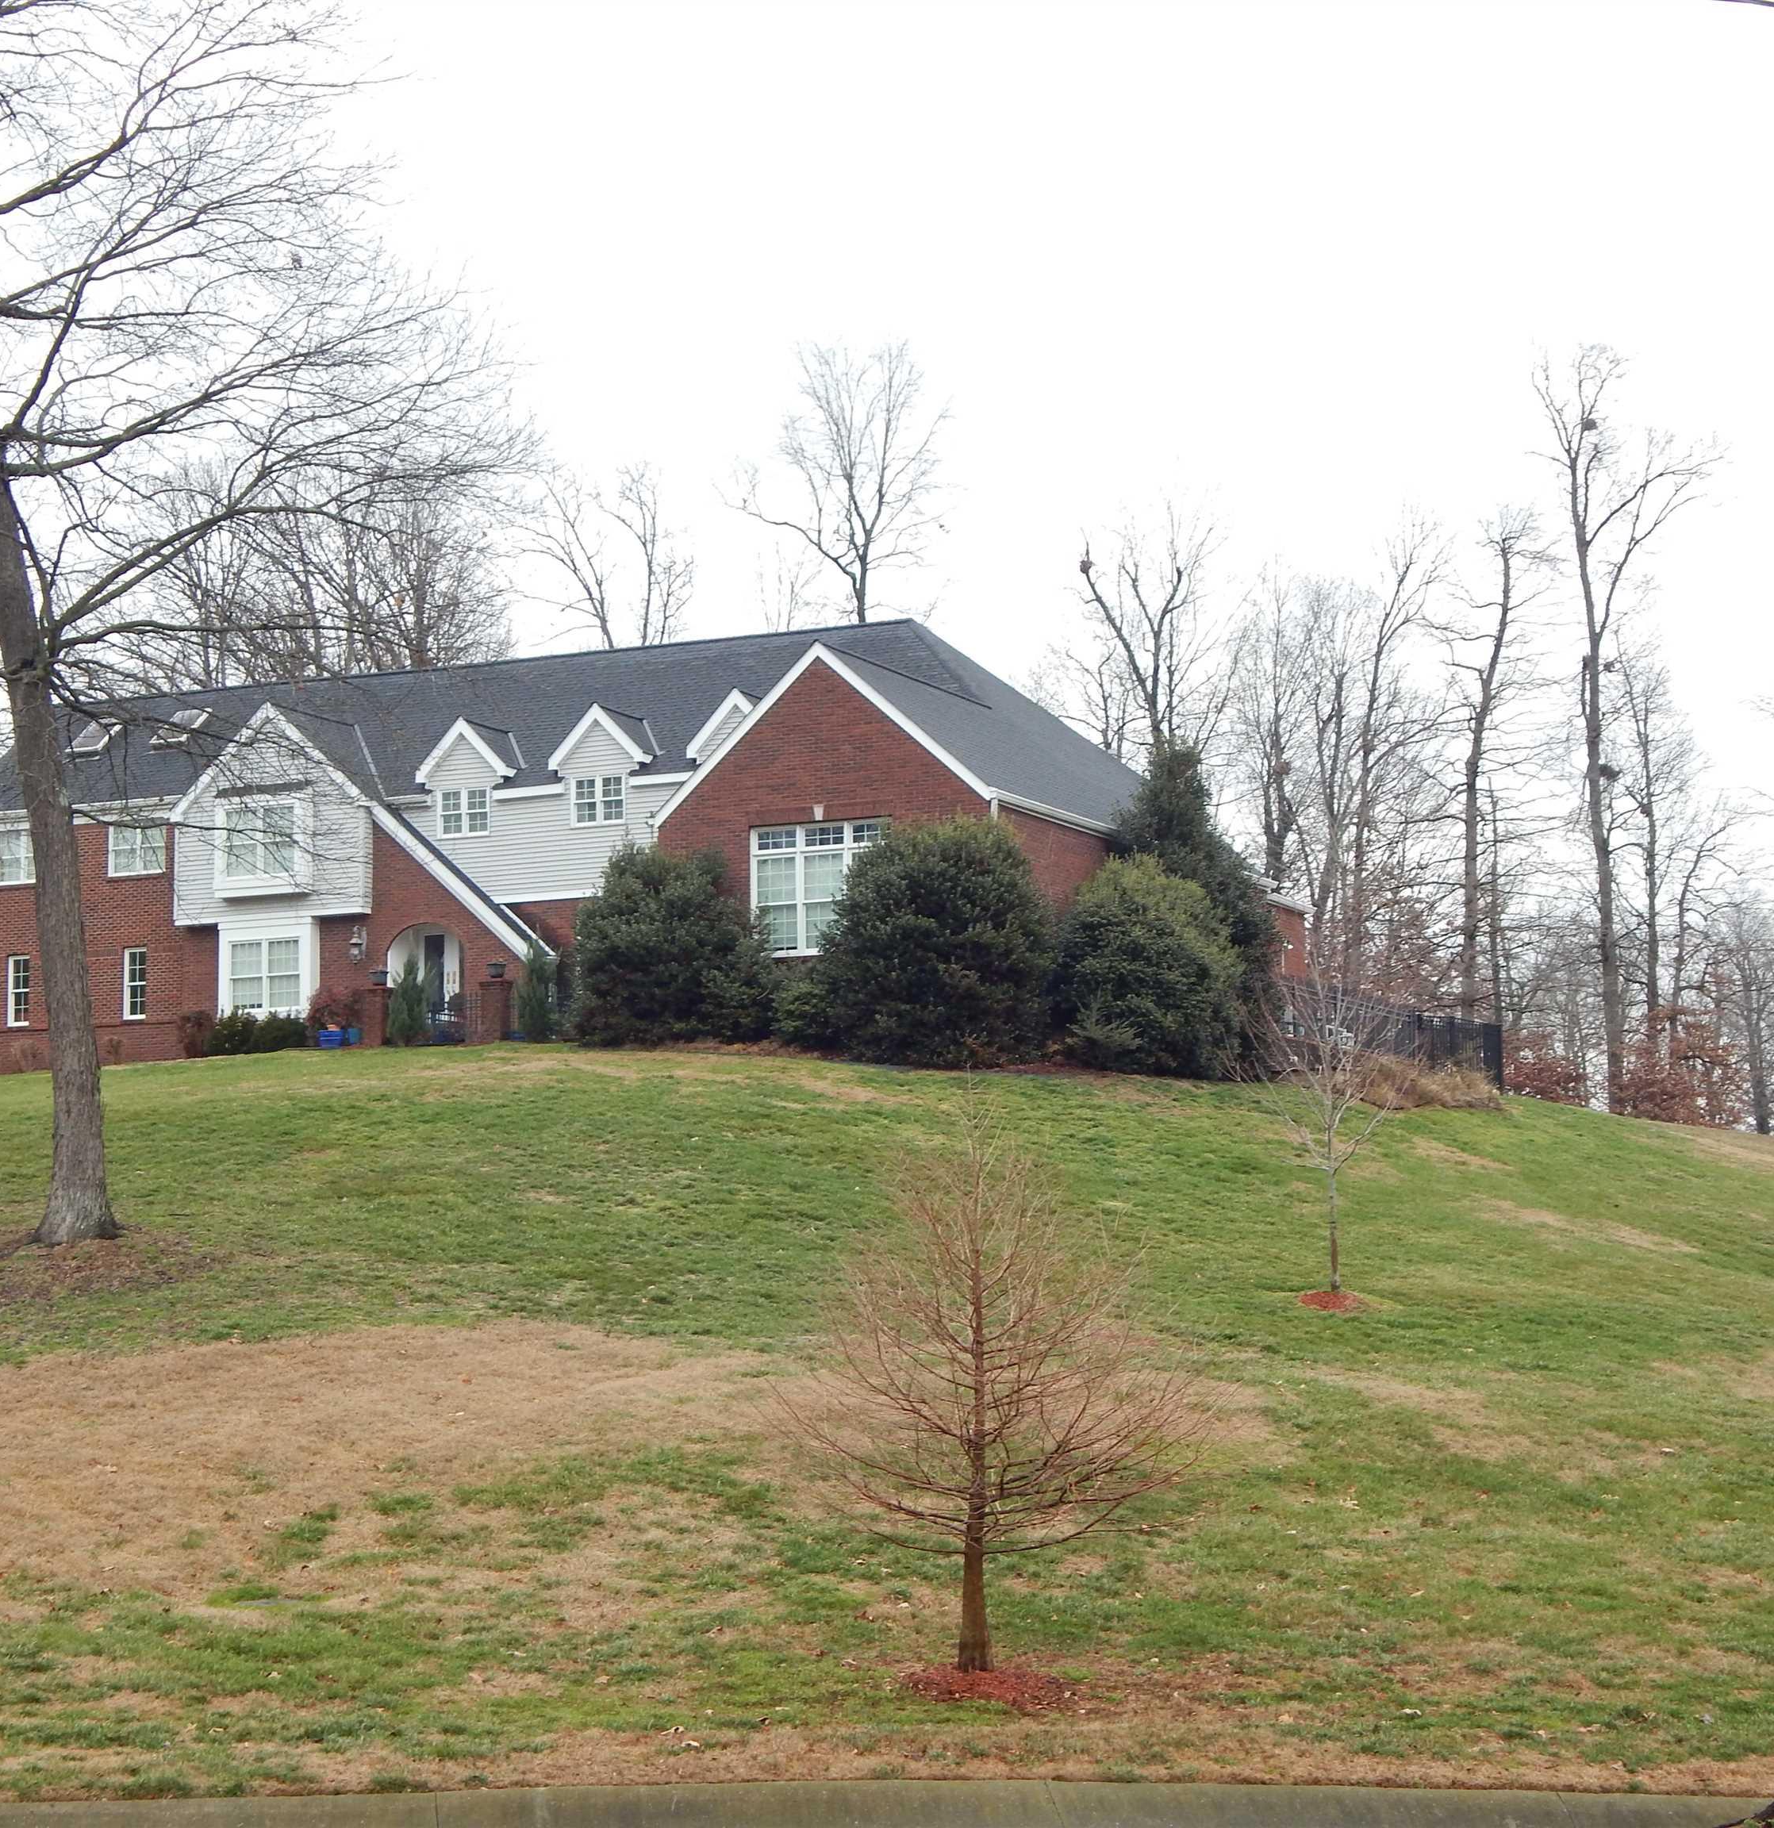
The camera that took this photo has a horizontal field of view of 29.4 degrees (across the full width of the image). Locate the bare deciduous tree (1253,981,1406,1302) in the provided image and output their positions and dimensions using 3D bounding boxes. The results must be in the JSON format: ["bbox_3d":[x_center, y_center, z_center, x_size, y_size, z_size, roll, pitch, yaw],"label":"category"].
[{"bbox_3d":[3.598,1.776,27.648,1.286,2.677,1.286,-1,-6,0],"label":"bare deciduous tree"}]

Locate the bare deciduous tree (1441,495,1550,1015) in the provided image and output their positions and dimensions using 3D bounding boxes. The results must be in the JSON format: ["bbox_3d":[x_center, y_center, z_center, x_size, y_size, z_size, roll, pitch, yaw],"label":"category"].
[{"bbox_3d":[15.791,-2.540,88.921,3.024,16.636,3.024,-1,-6,0],"label":"bare deciduous tree"}]

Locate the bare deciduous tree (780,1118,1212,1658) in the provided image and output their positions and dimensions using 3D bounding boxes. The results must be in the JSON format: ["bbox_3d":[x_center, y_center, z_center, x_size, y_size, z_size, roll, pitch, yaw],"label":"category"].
[{"bbox_3d":[0.522,2.361,16.959,2.101,2.878,2.101,-1,-6,0],"label":"bare deciduous tree"}]

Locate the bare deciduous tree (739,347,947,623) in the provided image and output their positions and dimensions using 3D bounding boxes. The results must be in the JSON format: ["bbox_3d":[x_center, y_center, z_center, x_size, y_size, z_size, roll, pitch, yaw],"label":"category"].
[{"bbox_3d":[-1.297,-4.491,88.191,5.490,21.517,5.490,-1,-6,0],"label":"bare deciduous tree"}]

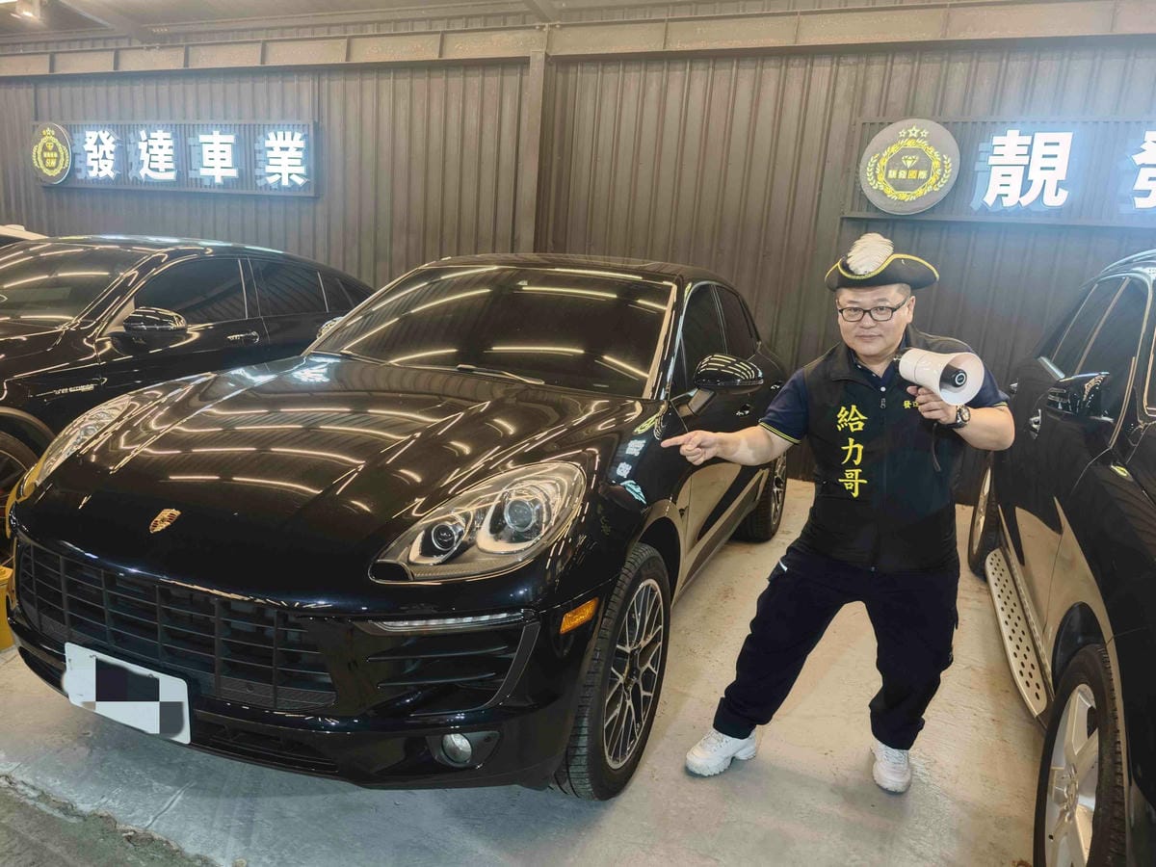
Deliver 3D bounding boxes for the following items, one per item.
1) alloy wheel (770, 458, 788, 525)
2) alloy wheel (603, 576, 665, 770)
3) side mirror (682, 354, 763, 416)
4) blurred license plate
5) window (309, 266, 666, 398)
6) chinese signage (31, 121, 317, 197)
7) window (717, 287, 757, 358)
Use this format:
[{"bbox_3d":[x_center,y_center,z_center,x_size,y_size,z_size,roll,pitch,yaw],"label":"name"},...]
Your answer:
[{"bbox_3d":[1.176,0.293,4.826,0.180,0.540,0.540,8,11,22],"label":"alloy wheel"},{"bbox_3d":[0.092,0.681,2.266,0.180,0.540,0.540,8,11,22],"label":"alloy wheel"},{"bbox_3d":[0.539,-0.179,2.857,0.270,0.230,0.180,8,11,22],"label":"side mirror"},{"bbox_3d":[-1.018,0.577,1.726,0.380,0.160,0.020,8,13,22],"label":"blurred license plate"},{"bbox_3d":[-0.320,-0.472,3.090,1.430,0.120,0.820,8,43,22],"label":"window"},{"bbox_3d":[-4.336,-2.899,8.041,3.928,0.685,0.120,9,13,20],"label":"chinese signage"},{"bbox_3d":[0.831,-0.558,3.936,0.060,0.380,0.820,-7,5,24],"label":"window"}]

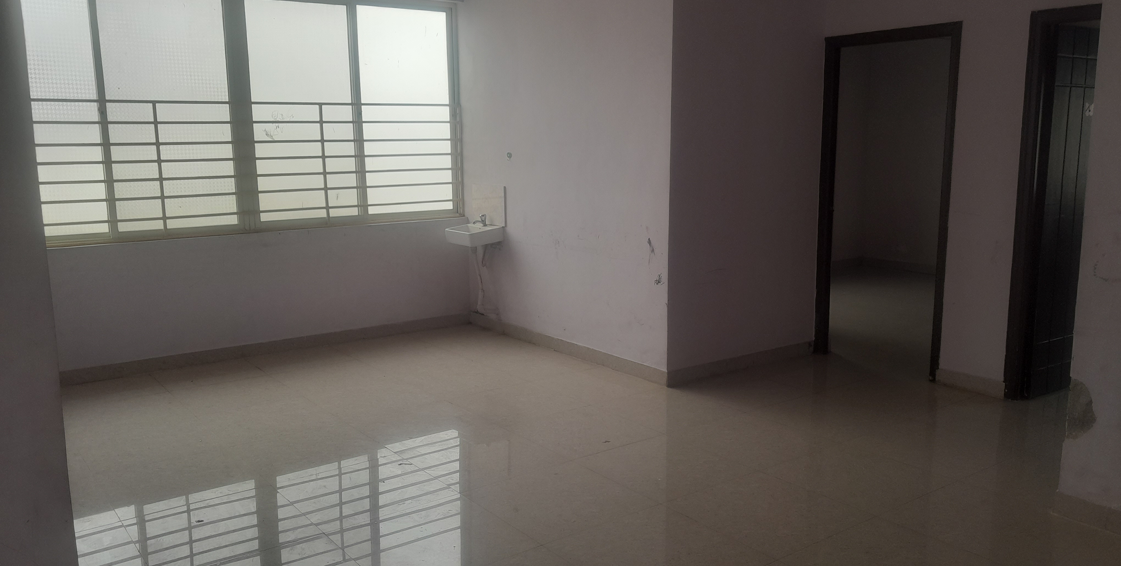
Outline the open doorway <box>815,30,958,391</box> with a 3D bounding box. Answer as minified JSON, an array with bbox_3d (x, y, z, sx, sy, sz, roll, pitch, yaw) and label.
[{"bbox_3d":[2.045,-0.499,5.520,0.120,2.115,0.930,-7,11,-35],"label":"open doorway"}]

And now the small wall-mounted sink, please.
[{"bbox_3d":[-0.669,-0.369,6.687,0.300,0.130,0.420,-7,11,-35],"label":"small wall-mounted sink"}]

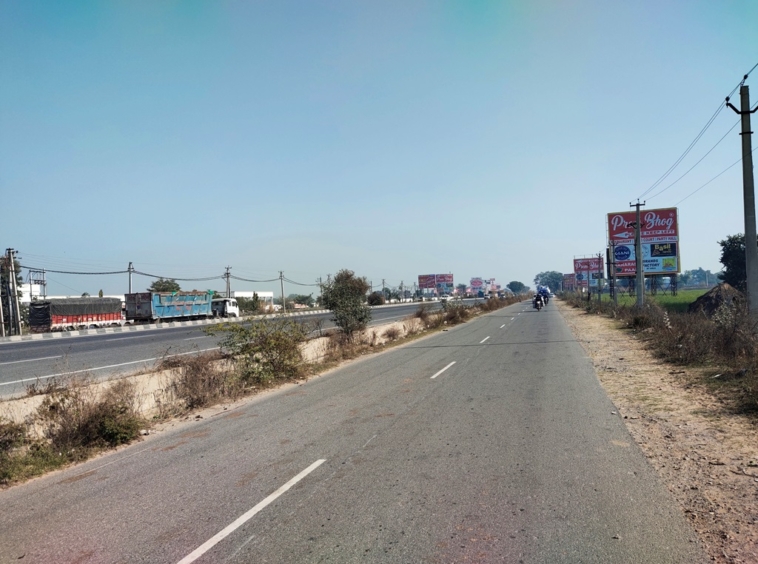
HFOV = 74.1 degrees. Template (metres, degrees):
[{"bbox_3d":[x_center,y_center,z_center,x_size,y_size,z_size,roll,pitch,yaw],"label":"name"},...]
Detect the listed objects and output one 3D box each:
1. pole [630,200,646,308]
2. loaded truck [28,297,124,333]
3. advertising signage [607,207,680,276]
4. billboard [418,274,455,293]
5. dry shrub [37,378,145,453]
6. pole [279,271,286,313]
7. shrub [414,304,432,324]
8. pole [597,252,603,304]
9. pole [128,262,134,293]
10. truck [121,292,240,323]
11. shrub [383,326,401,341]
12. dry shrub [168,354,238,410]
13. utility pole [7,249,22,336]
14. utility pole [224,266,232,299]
[{"bbox_3d":[18.459,-1.562,35.375,1.080,8.410,0.320,-2,-2,19],"label":"pole"},{"bbox_3d":[-25.774,3.237,44.284,2.450,3.150,8.600,-3,-2,19],"label":"loaded truck"},{"bbox_3d":[36.382,-5.482,69.000,8.150,8.700,0.500,-2,-2,19],"label":"advertising signage"},{"bbox_3d":[28.753,0.853,252.000,17.400,9.000,0.600,-2,-2,19],"label":"billboard"},{"bbox_3d":[-4.126,1.869,7.198,0.850,0.970,1.400,-2,-2,19],"label":"dry shrub"},{"bbox_3d":[-13.676,1.668,71.755,0.900,6.490,0.450,-3,-2,19],"label":"pole"},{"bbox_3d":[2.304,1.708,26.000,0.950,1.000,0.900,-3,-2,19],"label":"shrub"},{"bbox_3d":[34.801,-0.480,78.876,1.050,8.330,0.350,-2,-2,19],"label":"pole"},{"bbox_3d":[-22.494,1.319,45.760,0.500,6.210,0.350,-3,-2,19],"label":"pole"},{"bbox_3d":[-15.620,2.489,41.062,2.500,3.200,10.400,-3,-2,19],"label":"truck"},{"bbox_3d":[0.518,2.133,20.800,0.750,0.580,0.700,-2,-2,0],"label":"shrub"},{"bbox_3d":[-3.376,1.889,9.580,0.850,1.020,1.500,-2,-2,19],"label":"dry shrub"},{"bbox_3d":[-25.899,0.936,35.760,0.900,6.600,0.550,-3,-2,19],"label":"utility pole"},{"bbox_3d":[-21.774,1.540,72.890,1.200,7.450,0.400,-2,-2,19],"label":"utility pole"}]

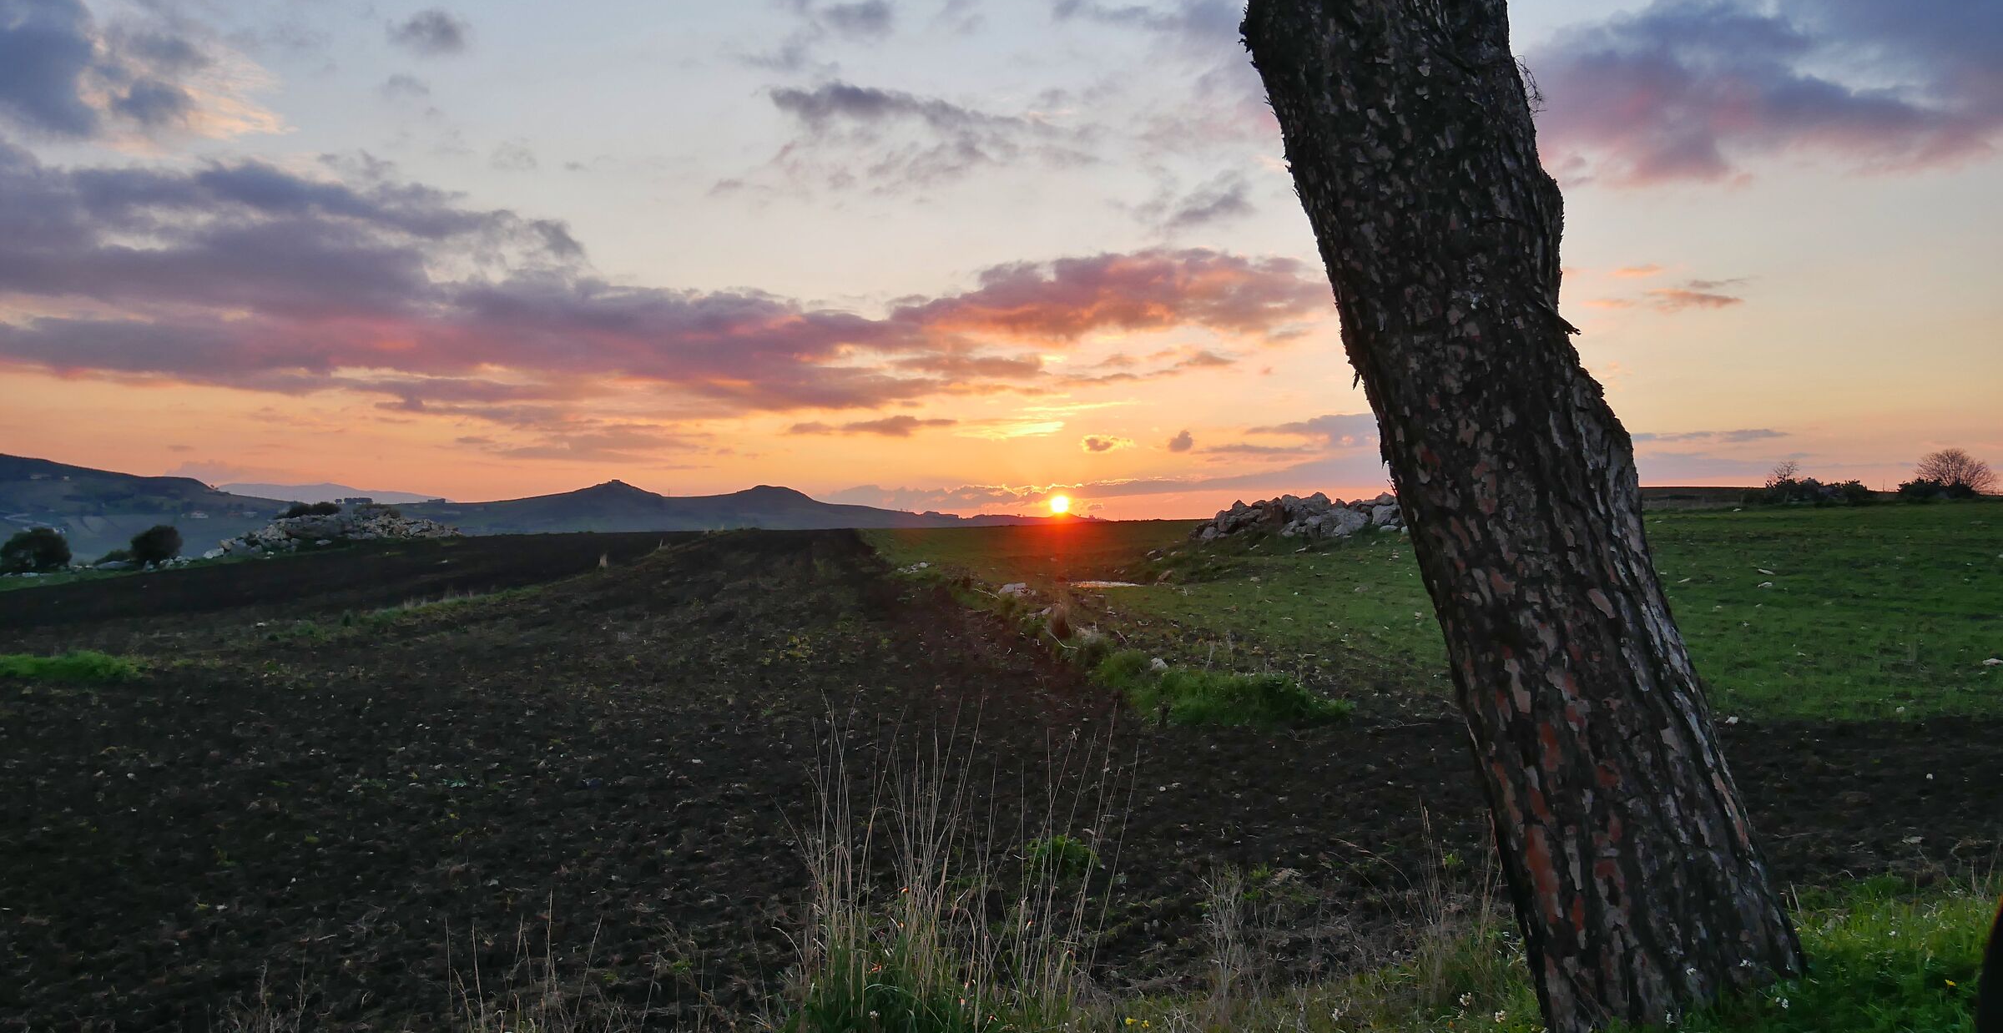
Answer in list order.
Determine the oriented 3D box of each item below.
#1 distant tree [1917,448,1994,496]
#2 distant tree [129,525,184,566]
[{"bbox_3d":[54.970,-2.430,80.000,4.200,2.950,4.000,0,0,0],"label":"distant tree"},{"bbox_3d":[-51.710,1.750,85.000,3.000,2.500,2.900,0,0,0],"label":"distant tree"}]

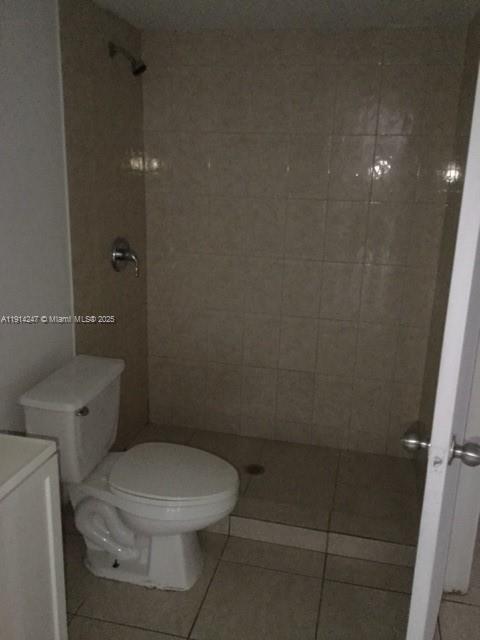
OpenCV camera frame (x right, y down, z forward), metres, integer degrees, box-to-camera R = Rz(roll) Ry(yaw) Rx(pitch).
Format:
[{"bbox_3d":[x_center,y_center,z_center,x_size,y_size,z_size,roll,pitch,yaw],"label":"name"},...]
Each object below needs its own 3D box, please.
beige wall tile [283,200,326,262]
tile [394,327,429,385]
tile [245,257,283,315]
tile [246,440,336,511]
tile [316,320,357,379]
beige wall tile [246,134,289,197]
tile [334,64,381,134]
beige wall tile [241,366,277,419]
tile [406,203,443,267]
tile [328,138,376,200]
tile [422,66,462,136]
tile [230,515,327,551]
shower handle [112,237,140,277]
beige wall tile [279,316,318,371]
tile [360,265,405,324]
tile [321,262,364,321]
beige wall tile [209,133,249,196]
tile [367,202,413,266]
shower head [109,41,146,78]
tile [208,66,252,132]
[{"bbox_3d":[0.329,-0.451,2.871,0.202,0.303,0.010,5,16,12],"label":"beige wall tile"},{"bbox_3d":[0.869,0.181,2.920,0.133,0.303,0.010,5,16,12],"label":"tile"},{"bbox_3d":[0.123,-0.182,3.016,0.202,0.305,0.010,5,17,12],"label":"tile"},{"bbox_3d":[0.282,0.770,2.965,0.427,0.010,0.490,5,16,12],"label":"tile"},{"bbox_3d":[0.506,0.149,3.010,0.200,0.302,0.010,5,17,12],"label":"tile"},{"bbox_3d":[0.136,-0.760,2.826,0.200,0.302,0.010,5,17,12],"label":"beige wall tile"},{"bbox_3d":[0.538,-1.015,2.655,0.200,0.302,0.010,5,17,12],"label":"tile"},{"bbox_3d":[0.104,0.404,3.180,0.200,0.302,0.010,5,17,12],"label":"beige wall tile"},{"bbox_3d":[0.899,-0.403,2.770,0.158,0.305,0.010,5,17,12],"label":"tile"},{"bbox_3d":[0.536,-0.731,2.761,0.202,0.305,0.010,5,17,12],"label":"tile"},{"bbox_3d":[0.908,-0.982,2.578,0.151,0.302,0.010,5,17,12],"label":"tile"},{"bbox_3d":[0.165,0.924,2.484,0.427,0.110,0.010,5,16,12],"label":"tile"},{"bbox_3d":[-0.527,-0.304,2.765,0.100,0.190,0.175,5,16,12],"label":"shower handle"},{"bbox_3d":[0.312,0.131,3.038,0.202,0.303,0.010,5,16,12],"label":"beige wall tile"},{"bbox_3d":[0.714,-0.128,2.881,0.199,0.301,0.010,5,16,12],"label":"tile"},{"bbox_3d":[0.514,-0.142,2.921,0.200,0.302,0.010,5,17,12],"label":"tile"},{"bbox_3d":[-0.055,-0.785,2.886,0.199,0.301,0.010,5,16,12],"label":"beige wall tile"},{"bbox_3d":[0.724,-0.419,2.807,0.202,0.305,0.010,5,17,12],"label":"tile"},{"bbox_3d":[-0.480,-1.131,2.479,0.160,0.145,0.075,5,17,12],"label":"shower head"},{"bbox_3d":[-0.045,-1.079,2.797,0.202,0.305,0.010,5,17,12],"label":"tile"}]

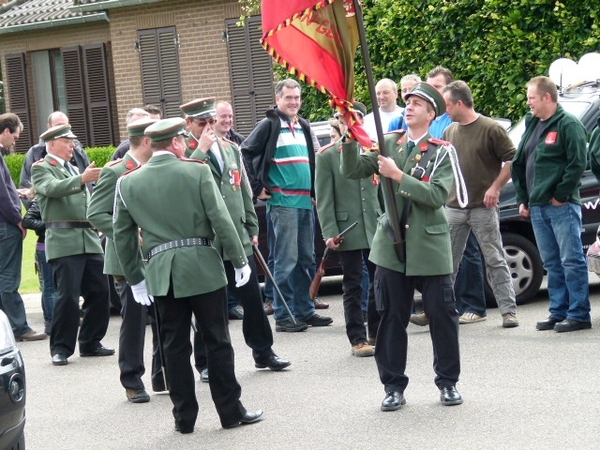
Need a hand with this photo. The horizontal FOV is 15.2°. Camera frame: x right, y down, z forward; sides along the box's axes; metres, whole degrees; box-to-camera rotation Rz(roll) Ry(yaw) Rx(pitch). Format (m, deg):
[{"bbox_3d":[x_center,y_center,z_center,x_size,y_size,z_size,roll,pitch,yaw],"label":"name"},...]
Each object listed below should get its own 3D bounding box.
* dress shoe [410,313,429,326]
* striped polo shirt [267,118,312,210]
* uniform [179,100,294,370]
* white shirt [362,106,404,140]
[{"bbox_3d":[0.887,0.667,16.738,0.110,0.115,0.300,-4,5,8],"label":"dress shoe"},{"bbox_3d":[-0.075,-0.460,16.850,0.500,0.720,0.320,-7,5,-25],"label":"striped polo shirt"},{"bbox_3d":[-0.446,0.077,14.882,0.560,1.860,0.460,-8,5,-33],"label":"uniform"},{"bbox_3d":[0.711,-0.585,17.700,0.520,0.700,0.280,-4,4,12],"label":"white shirt"}]

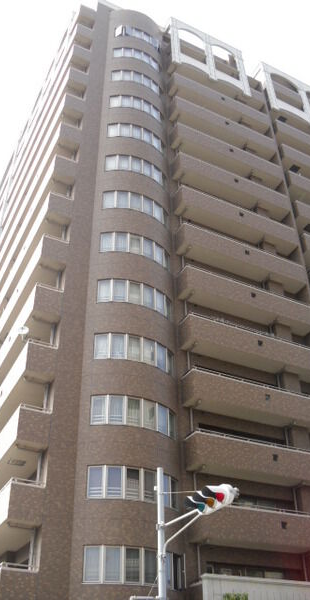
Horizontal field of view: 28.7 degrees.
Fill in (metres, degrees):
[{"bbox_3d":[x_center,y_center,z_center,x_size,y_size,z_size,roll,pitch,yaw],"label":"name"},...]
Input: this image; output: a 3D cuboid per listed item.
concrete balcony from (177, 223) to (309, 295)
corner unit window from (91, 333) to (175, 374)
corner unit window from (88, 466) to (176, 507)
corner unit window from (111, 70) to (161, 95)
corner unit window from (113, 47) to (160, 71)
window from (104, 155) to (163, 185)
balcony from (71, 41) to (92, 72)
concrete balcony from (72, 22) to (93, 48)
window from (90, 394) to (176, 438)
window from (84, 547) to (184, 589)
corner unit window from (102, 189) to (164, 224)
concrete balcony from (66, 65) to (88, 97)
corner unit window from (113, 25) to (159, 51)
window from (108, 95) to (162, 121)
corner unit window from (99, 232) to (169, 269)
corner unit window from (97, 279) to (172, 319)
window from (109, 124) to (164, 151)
[{"bbox_3d":[4.816,-2.167,32.908,7.725,1.334,0.986,16,-41,-21],"label":"concrete balcony"},{"bbox_3d":[-0.668,2.248,25.438,3.690,1.235,0.686,16,-41,-21],"label":"corner unit window"},{"bbox_3d":[-0.597,6.785,21.928,3.690,1.235,0.686,16,-41,-21],"label":"corner unit window"},{"bbox_3d":[-0.893,-13.489,37.737,3.741,1.236,0.681,16,-41,-21],"label":"corner unit window"},{"bbox_3d":[-0.925,-15.662,39.581,3.741,1.236,0.681,16,-41,-21],"label":"corner unit window"},{"bbox_3d":[-0.779,-6.913,32.507,3.690,1.235,0.686,16,-41,-21],"label":"window"},{"bbox_3d":[-4.832,-15.167,38.526,1.247,1.508,1.189,16,-41,-21],"label":"balcony"},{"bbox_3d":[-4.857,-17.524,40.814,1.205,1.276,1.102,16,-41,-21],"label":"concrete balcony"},{"bbox_3d":[-0.634,4.546,23.673,3.690,1.235,0.686,16,-41,-21],"label":"window"},{"bbox_3d":[-0.558,8.929,20.242,3.690,1.235,0.686,16,-41,-21],"label":"window"},{"bbox_3d":[-0.764,-4.614,30.482,3.741,1.236,0.681,16,-41,-21],"label":"corner unit window"},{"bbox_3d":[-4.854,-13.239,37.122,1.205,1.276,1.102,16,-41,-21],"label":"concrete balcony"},{"bbox_3d":[-0.956,-17.820,41.439,3.741,1.236,0.681,16,-41,-21],"label":"corner unit window"},{"bbox_3d":[-0.829,-11.322,36.102,3.690,1.235,0.686,16,-41,-21],"label":"window"},{"bbox_3d":[-0.730,-2.347,28.690,3.741,1.236,0.681,16,-41,-21],"label":"corner unit window"},{"bbox_3d":[-0.695,-0.069,26.899,3.741,1.236,0.681,16,-41,-21],"label":"corner unit window"},{"bbox_3d":[-0.830,-9.091,34.087,3.741,1.236,0.681,16,-41,-21],"label":"window"}]

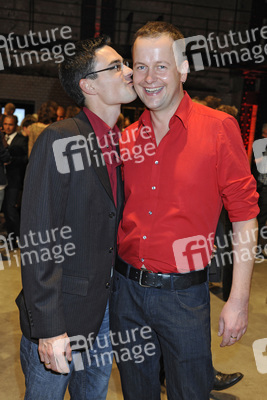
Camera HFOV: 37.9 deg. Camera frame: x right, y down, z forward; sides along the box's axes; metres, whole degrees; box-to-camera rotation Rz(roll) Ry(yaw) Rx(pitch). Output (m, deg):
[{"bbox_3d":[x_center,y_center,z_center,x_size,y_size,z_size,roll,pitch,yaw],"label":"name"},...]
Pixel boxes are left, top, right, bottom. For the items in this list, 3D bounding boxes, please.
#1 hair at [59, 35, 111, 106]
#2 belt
[{"bbox_3d":[-0.145,-0.395,1.200,0.185,0.200,0.170,-9,11,11],"label":"hair"},{"bbox_3d":[0.091,0.224,1.310,0.345,0.065,0.250,7,15,26],"label":"belt"}]

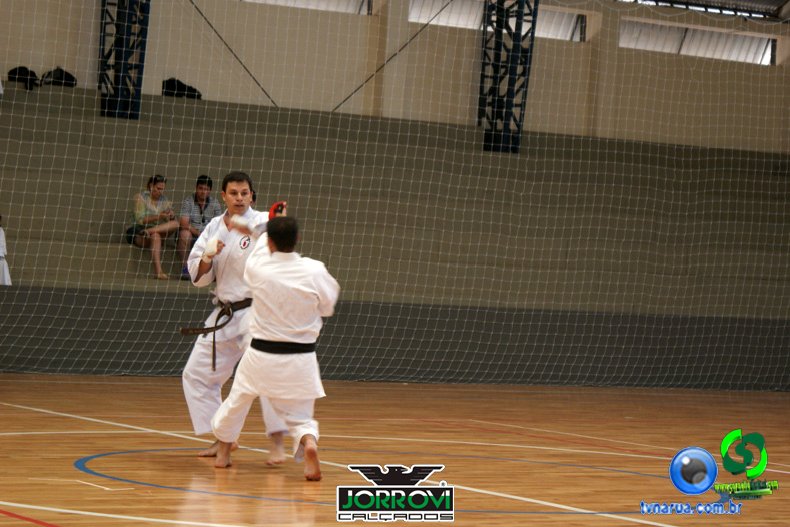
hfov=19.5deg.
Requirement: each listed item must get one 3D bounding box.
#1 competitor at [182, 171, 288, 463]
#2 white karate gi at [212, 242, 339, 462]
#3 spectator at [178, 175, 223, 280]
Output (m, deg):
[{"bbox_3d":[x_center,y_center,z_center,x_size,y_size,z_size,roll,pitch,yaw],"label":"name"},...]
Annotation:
[{"bbox_3d":[-0.880,0.308,13.318,0.670,1.670,0.660,3,0,15],"label":"competitor"},{"bbox_3d":[-0.654,0.456,12.717,0.600,1.210,0.720,3,0,-15],"label":"white karate gi"},{"bbox_3d":[-2.093,-0.385,24.752,0.520,1.150,0.720,3,0,-13],"label":"spectator"}]

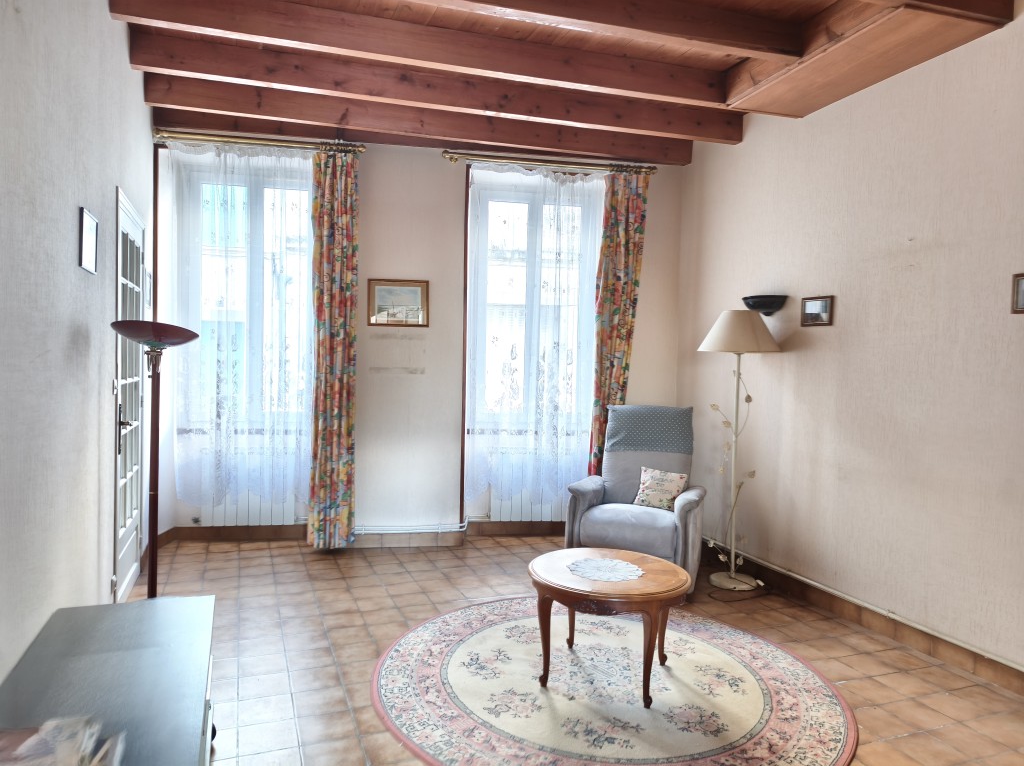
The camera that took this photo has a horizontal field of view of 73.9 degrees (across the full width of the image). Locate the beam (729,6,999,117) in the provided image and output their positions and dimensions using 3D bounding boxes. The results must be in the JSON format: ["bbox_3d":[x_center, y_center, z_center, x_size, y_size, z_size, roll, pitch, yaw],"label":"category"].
[{"bbox_3d":[1.757,-1.733,3.584,0.546,0.191,1.224,1,1,-20],"label":"beam"}]

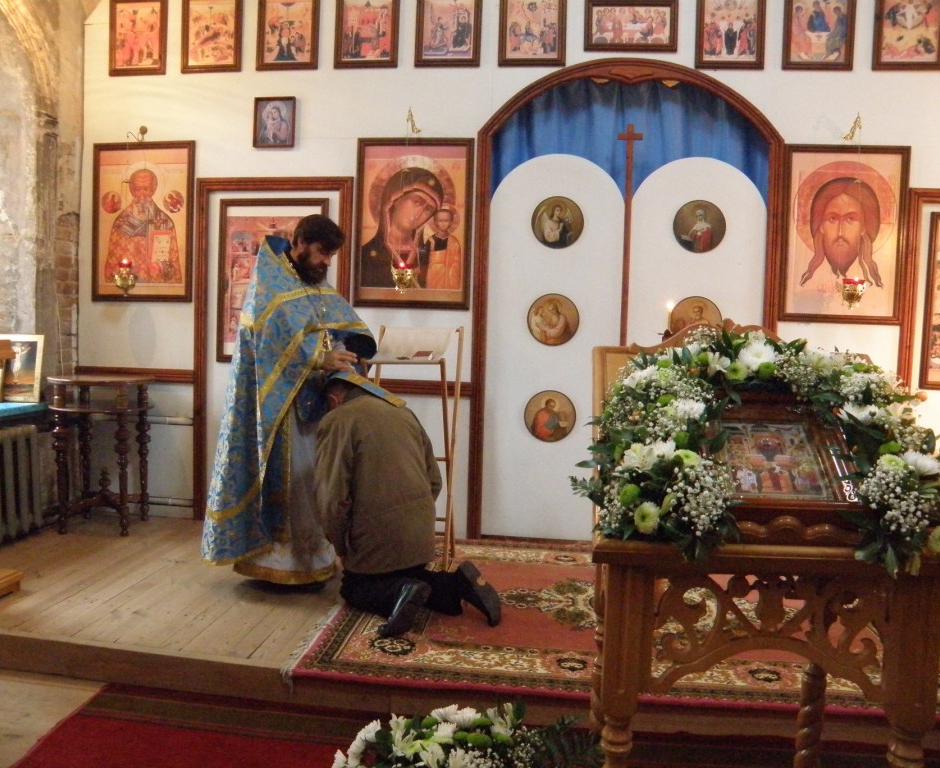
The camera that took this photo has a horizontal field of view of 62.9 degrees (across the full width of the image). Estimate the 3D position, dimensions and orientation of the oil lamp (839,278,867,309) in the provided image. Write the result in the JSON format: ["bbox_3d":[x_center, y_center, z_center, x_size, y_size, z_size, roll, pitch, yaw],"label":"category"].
[{"bbox_3d":[2.002,-0.479,4.025,0.130,0.165,0.130,2,4,7],"label":"oil lamp"}]

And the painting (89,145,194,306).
[{"bbox_3d":[-1.935,-0.952,4.527,0.655,0.950,0.035,2,4,7],"label":"painting"}]

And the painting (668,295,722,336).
[{"bbox_3d":[1.224,-0.334,4.188,0.285,0.285,0.020,2,4,7],"label":"painting"}]

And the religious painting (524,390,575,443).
[{"bbox_3d":[0.469,0.189,4.476,0.300,0.300,0.020,2,4,7],"label":"religious painting"}]

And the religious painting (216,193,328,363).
[{"bbox_3d":[-1.146,-0.590,4.436,0.655,0.950,0.035,2,4,7],"label":"religious painting"}]

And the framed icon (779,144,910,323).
[{"bbox_3d":[2.048,-0.816,4.200,0.670,0.980,0.040,2,4,7],"label":"framed icon"}]

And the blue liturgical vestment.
[{"bbox_3d":[-0.850,0.090,3.600,0.680,1.740,0.590,4,5,29],"label":"blue liturgical vestment"}]

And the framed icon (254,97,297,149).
[{"bbox_3d":[-1.159,-1.553,4.566,0.260,0.305,0.025,2,4,7],"label":"framed icon"}]

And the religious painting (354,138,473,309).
[{"bbox_3d":[-0.326,-0.936,4.498,0.695,0.990,0.040,2,4,7],"label":"religious painting"}]

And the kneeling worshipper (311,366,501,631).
[{"bbox_3d":[-0.309,0.473,3.379,0.570,1.030,0.790,-1,4,-33],"label":"kneeling worshipper"}]

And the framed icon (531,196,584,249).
[{"bbox_3d":[0.504,-0.923,4.404,0.300,0.300,0.020,2,4,7],"label":"framed icon"}]

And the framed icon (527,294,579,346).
[{"bbox_3d":[0.484,-0.368,4.440,0.300,0.300,0.020,2,4,7],"label":"framed icon"}]

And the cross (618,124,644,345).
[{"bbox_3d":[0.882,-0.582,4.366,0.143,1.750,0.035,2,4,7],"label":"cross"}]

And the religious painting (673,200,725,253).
[{"bbox_3d":[1.236,-0.846,4.152,0.285,0.285,0.020,2,4,7],"label":"religious painting"}]

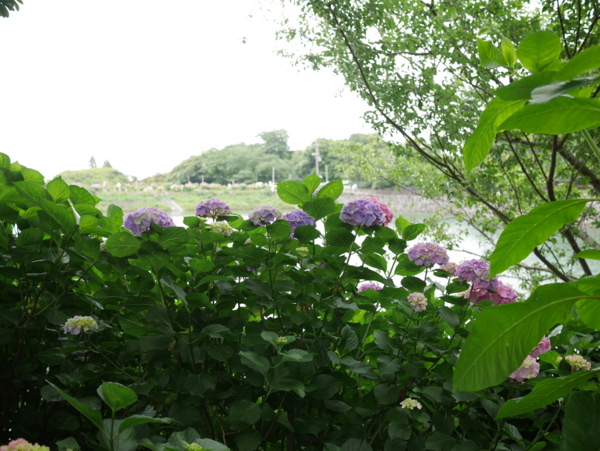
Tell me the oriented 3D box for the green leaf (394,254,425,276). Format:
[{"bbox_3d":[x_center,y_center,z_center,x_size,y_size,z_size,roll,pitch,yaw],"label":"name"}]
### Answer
[{"bbox_3d":[0.365,0.133,2.300,0.101,0.073,0.060,-1,3,-10],"label":"green leaf"}]

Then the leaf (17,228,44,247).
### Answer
[{"bbox_3d":[-0.778,0.036,2.000,0.078,0.055,0.060,0,3,0],"label":"leaf"}]

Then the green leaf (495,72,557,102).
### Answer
[{"bbox_3d":[0.349,-0.210,1.050,0.107,0.045,0.060,1,4,18],"label":"green leaf"}]

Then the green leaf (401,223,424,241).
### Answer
[{"bbox_3d":[0.411,0.025,2.500,0.083,0.065,0.050,0,3,0],"label":"green leaf"}]

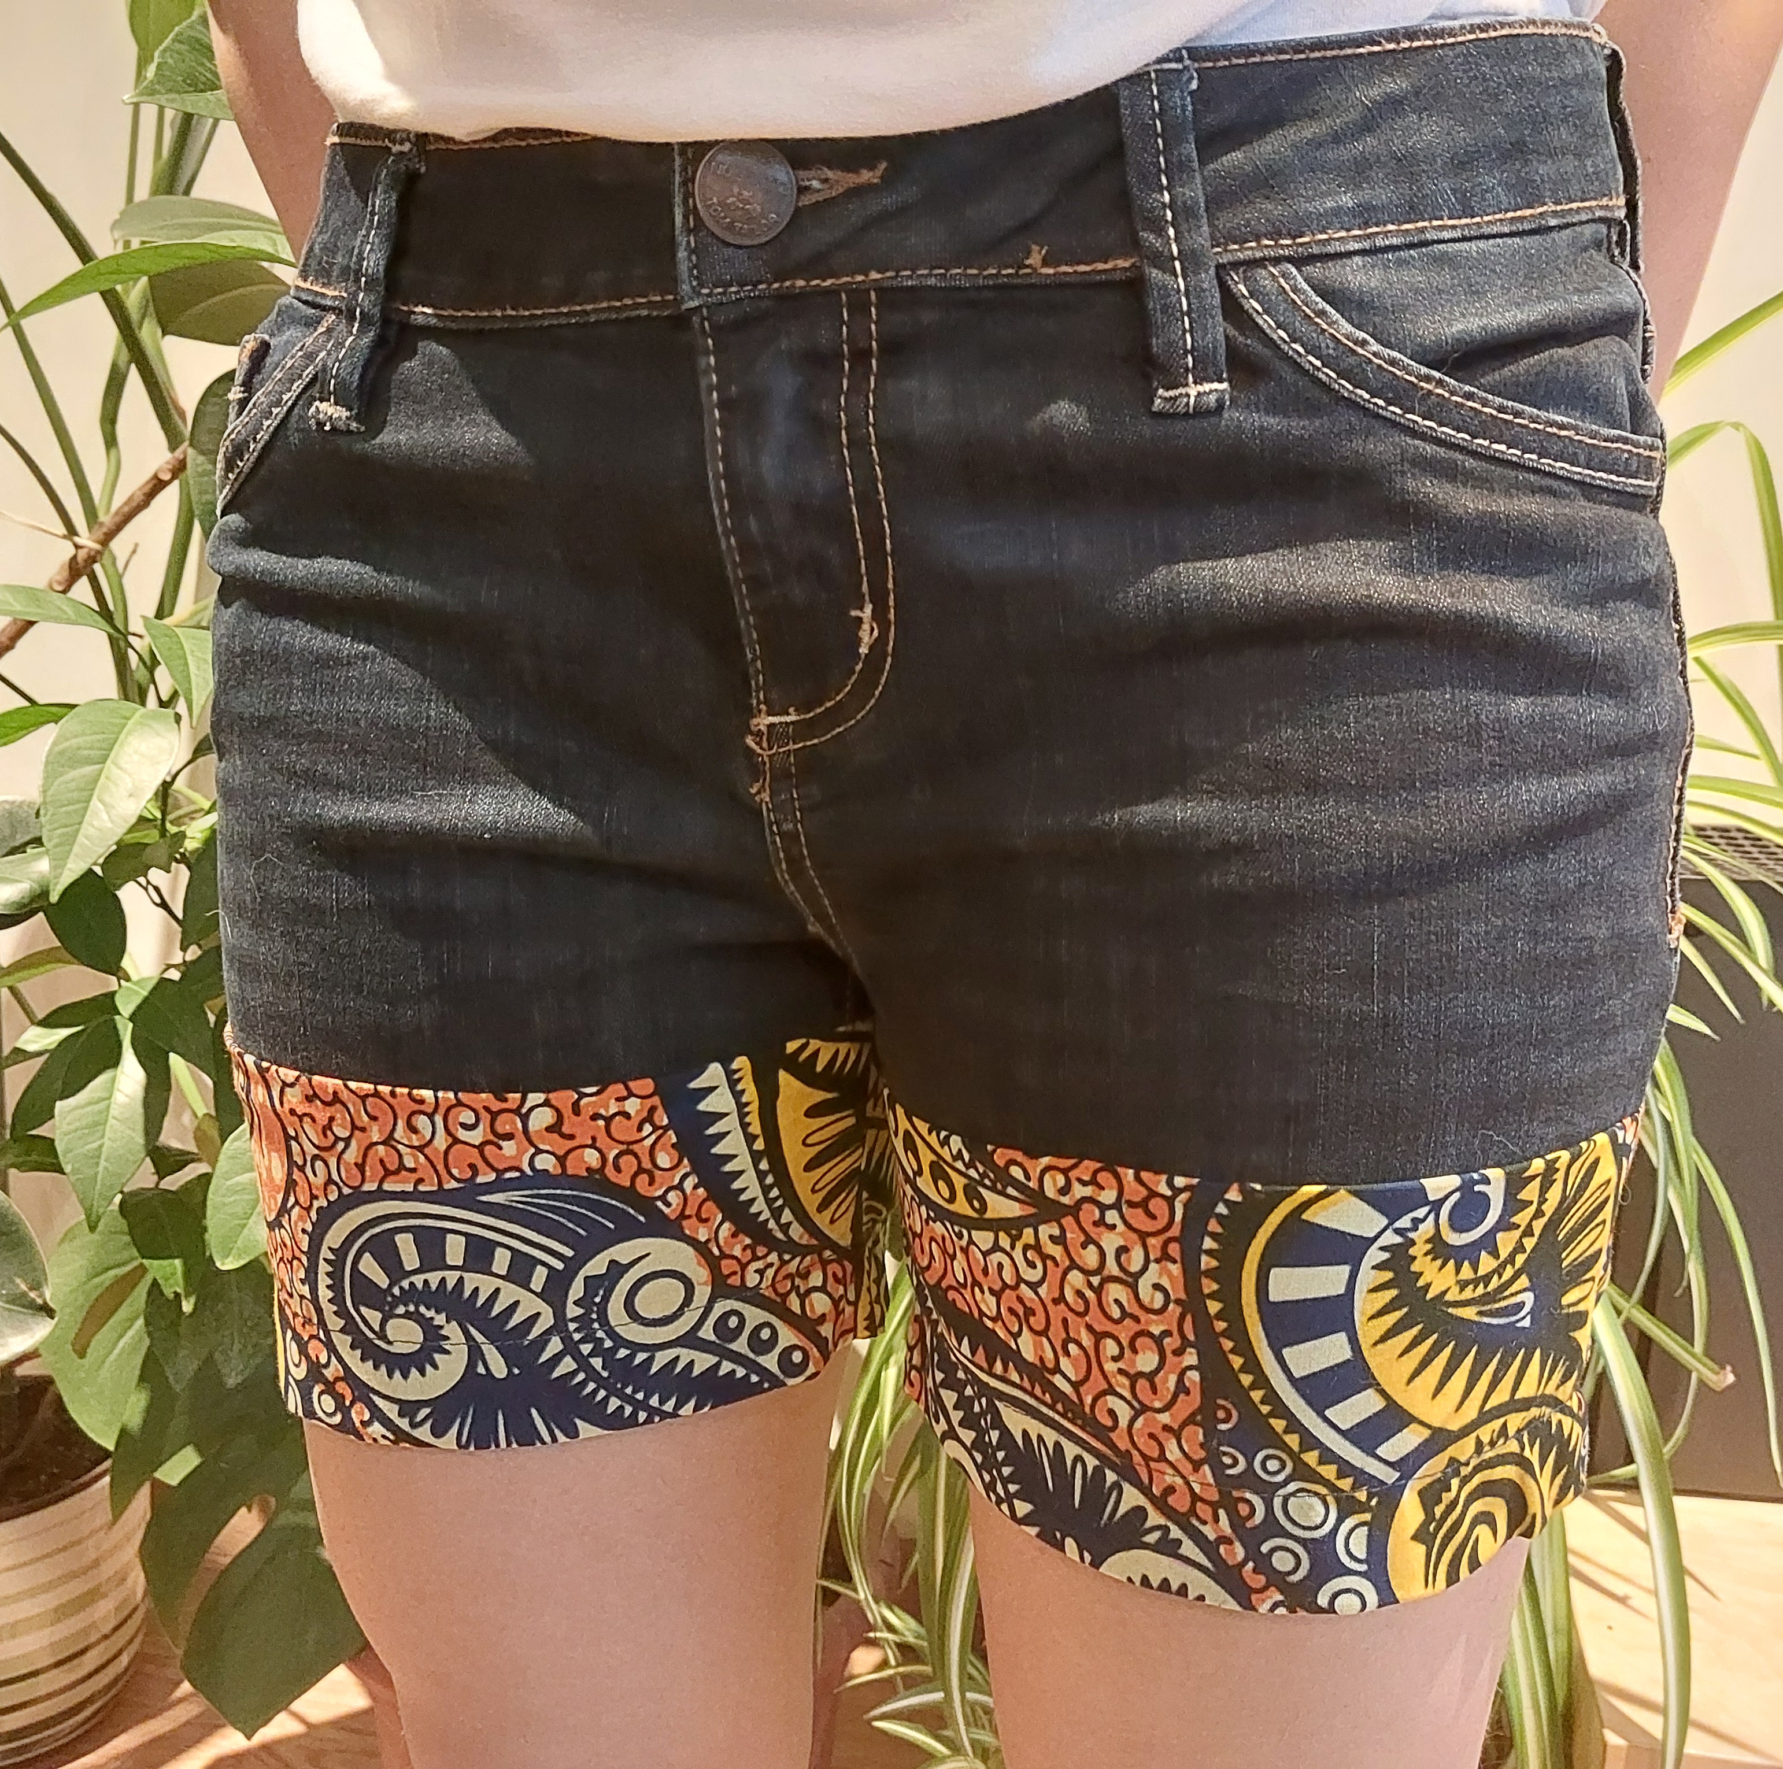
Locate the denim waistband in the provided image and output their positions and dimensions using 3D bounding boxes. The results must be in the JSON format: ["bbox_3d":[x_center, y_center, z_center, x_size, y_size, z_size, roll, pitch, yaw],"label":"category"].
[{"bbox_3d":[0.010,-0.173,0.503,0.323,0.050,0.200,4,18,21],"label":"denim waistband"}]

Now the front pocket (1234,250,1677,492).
[{"bbox_3d":[0.115,-0.104,0.417,0.106,0.051,0.030,-9,15,-21],"label":"front pocket"}]

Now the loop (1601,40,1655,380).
[{"bbox_3d":[0.163,-0.148,0.450,0.010,0.071,0.014,-1,15,18],"label":"loop"}]

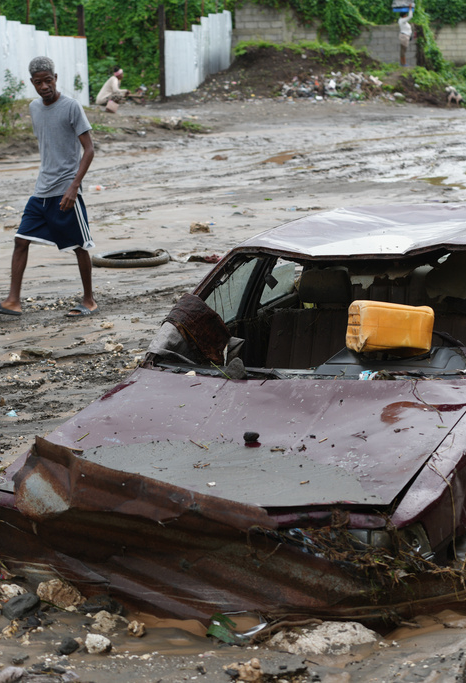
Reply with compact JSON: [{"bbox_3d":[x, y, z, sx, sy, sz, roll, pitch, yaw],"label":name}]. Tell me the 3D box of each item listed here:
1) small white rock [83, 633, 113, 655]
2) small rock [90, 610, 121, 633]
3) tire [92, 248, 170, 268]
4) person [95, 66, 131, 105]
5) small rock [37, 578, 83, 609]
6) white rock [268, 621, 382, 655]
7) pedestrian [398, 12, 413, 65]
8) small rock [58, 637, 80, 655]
[{"bbox_3d":[-0.381,0.856,4.026,0.079,0.060,0.067,-2,11,-6],"label":"small white rock"},{"bbox_3d":[-0.371,0.823,4.174,0.088,0.067,0.070,-2,11,-6],"label":"small rock"},{"bbox_3d":[-0.789,-0.631,10.950,0.590,0.135,0.590,-2,11,0],"label":"tire"},{"bbox_3d":[-2.838,-6.006,33.500,0.820,0.930,0.550,-4,12,-11],"label":"person"},{"bbox_3d":[-0.529,0.776,4.381,0.149,0.089,0.112,-3,11,-7],"label":"small rock"},{"bbox_3d":[0.255,0.839,4.021,0.314,0.085,0.188,-1,11,4],"label":"white rock"},{"bbox_3d":[4.973,-8.706,41.000,0.420,1.600,0.450,-4,12,-8],"label":"pedestrian"},{"bbox_3d":[-0.465,0.861,4.024,0.064,0.052,0.054,-3,11,-7],"label":"small rock"}]

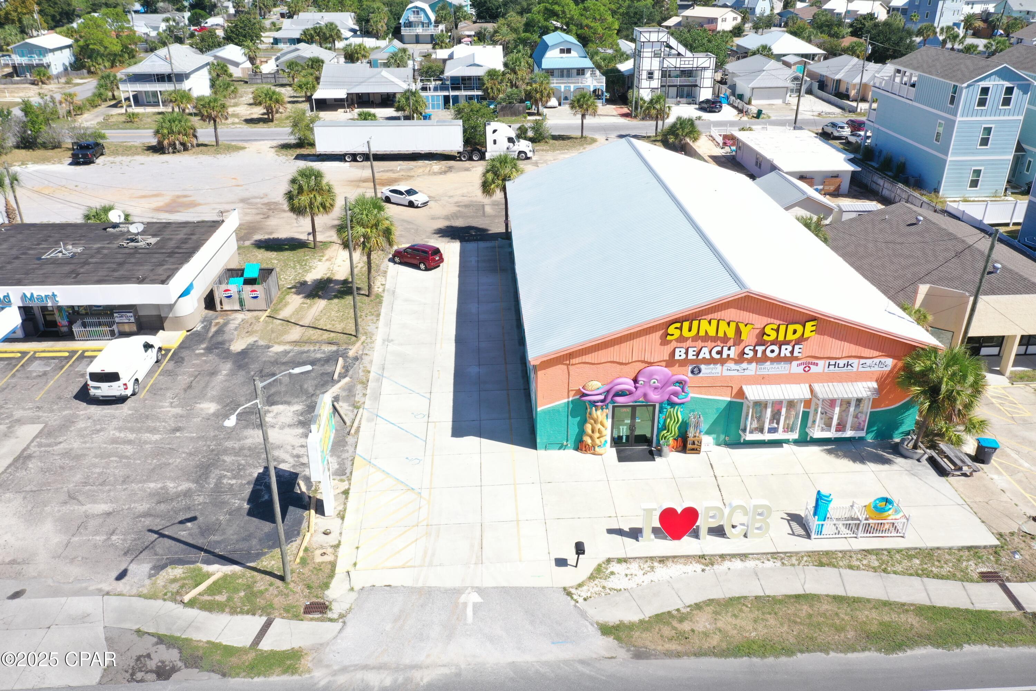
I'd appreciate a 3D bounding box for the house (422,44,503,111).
[{"bbox_3d":[-8.309,-40.806,122.497,12.600,6.300,22.000,-2,27,-2],"label":"house"}]

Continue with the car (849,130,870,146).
[{"bbox_3d":[41.040,-24.610,96.544,1.830,1.450,4.600,-3,27,-6],"label":"car"}]

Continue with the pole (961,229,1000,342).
[{"bbox_3d":[22.785,-1.335,40.426,0.300,9.400,0.300,-1,27,-3],"label":"pole"}]

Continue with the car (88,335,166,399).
[{"bbox_3d":[-21.941,0.957,45.048,2.050,2.150,6.100,-2,27,-3],"label":"car"}]

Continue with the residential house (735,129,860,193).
[{"bbox_3d":[28.212,-18.997,83.228,7.900,2.700,17.400,-2,27,-2],"label":"residential house"}]

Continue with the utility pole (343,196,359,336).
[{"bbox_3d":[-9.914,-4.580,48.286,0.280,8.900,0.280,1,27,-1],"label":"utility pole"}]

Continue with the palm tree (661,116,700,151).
[{"bbox_3d":[19.189,-24.593,93.257,4.400,3.800,4.400,-2,27,-2],"label":"palm tree"}]

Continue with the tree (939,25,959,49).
[{"bbox_3d":[87.514,-62.014,163.798,4.100,5.550,4.100,-2,27,-2],"label":"tree"}]

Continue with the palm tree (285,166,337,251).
[{"bbox_3d":[-16.160,-10.741,63.130,4.060,6.690,4.060,-1,27,-2],"label":"palm tree"}]

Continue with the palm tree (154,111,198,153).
[{"bbox_3d":[-39.558,-24.910,93.548,5.060,4.470,4.650,-2,27,-2],"label":"palm tree"}]

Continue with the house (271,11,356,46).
[{"bbox_3d":[-47.300,-75.966,194.016,17.500,5.800,26.000,0,27,0],"label":"house"}]

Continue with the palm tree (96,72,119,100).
[{"bbox_3d":[-63.017,-40.051,124.158,3.730,4.240,3.730,-2,27,-2],"label":"palm tree"}]

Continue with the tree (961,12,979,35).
[{"bbox_3d":[108.415,-77.065,193.631,4.600,5.800,4.600,-2,27,-2],"label":"tree"}]

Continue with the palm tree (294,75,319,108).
[{"bbox_3d":[-32.324,-38.844,122.056,3.700,4.100,3.700,-1,27,0],"label":"palm tree"}]

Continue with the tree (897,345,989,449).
[{"bbox_3d":[19.292,2.476,36.918,4.040,5.310,3.920,-2,27,-2],"label":"tree"}]

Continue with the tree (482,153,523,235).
[{"bbox_3d":[-1.142,-12.022,64.684,3.700,6.700,3.700,-2,27,-2],"label":"tree"}]

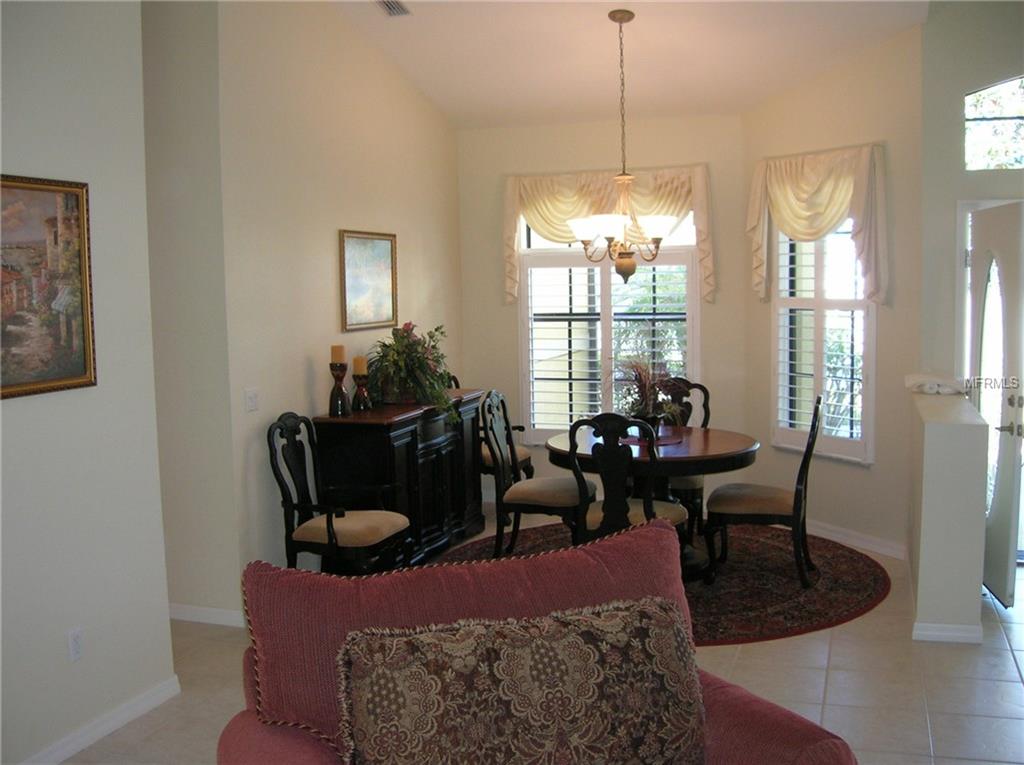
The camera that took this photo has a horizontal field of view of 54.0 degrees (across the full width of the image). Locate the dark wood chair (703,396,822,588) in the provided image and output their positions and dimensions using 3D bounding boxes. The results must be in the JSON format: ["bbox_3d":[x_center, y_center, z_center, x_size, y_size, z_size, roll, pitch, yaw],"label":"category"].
[{"bbox_3d":[1.438,0.591,5.712,0.605,1.040,0.510,1,6,21],"label":"dark wood chair"}]

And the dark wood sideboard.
[{"bbox_3d":[-0.613,0.610,6.224,0.480,0.975,1.540,1,6,20],"label":"dark wood sideboard"}]

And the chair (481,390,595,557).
[{"bbox_3d":[0.189,0.576,6.061,0.605,1.045,0.510,0,6,14],"label":"chair"}]

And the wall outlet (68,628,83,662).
[{"bbox_3d":[-1.564,0.939,3.600,0.012,0.116,0.072,1,6,19],"label":"wall outlet"}]

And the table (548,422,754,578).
[{"bbox_3d":[0.816,0.721,5.966,1.240,0.751,1.240,-1,6,0],"label":"table"}]

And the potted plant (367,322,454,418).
[{"bbox_3d":[-0.621,-0.072,6.146,0.510,0.560,0.530,1,6,20],"label":"potted plant"}]

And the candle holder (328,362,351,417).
[{"bbox_3d":[-0.985,0.034,5.702,0.120,0.295,0.120,-1,6,0],"label":"candle holder"}]

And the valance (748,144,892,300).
[{"bbox_3d":[1.911,-0.975,6.395,0.130,0.950,1.180,-4,6,-25],"label":"valance"}]

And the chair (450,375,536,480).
[{"bbox_3d":[-0.173,0.459,7.210,0.620,1.060,0.600,1,6,19],"label":"chair"}]

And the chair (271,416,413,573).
[{"bbox_3d":[-0.848,0.682,5.059,0.630,1.060,0.610,1,6,20],"label":"chair"}]

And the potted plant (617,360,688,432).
[{"bbox_3d":[0.823,0.097,5.904,0.390,0.476,0.370,-1,6,0],"label":"potted plant"}]

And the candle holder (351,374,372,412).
[{"bbox_3d":[-0.903,0.059,6.001,0.123,0.213,0.123,-1,6,0],"label":"candle holder"}]

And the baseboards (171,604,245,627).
[{"bbox_3d":[-1.550,1.171,5.067,0.480,0.082,0.016,1,6,20],"label":"baseboards"}]

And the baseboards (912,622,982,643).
[{"bbox_3d":[1.983,1.137,4.571,0.298,0.083,0.016,1,6,20],"label":"baseboards"}]

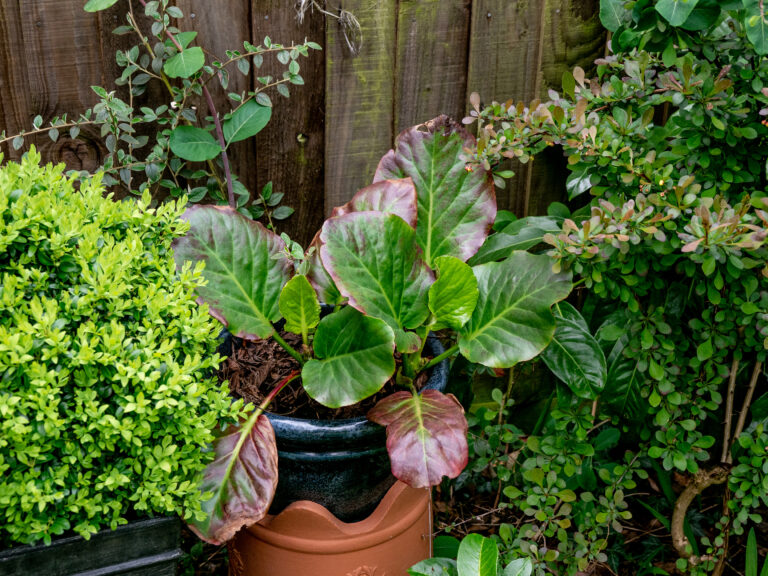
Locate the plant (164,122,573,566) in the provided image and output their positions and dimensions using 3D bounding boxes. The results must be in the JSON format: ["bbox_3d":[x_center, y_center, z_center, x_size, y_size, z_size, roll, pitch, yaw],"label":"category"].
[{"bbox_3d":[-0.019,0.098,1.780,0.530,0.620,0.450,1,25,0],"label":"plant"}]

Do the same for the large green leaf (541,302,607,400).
[{"bbox_3d":[0.280,0.094,1.900,0.095,0.140,0.060,1,25,0],"label":"large green leaf"}]

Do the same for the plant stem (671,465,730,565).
[{"bbox_3d":[0.497,0.356,2.020,0.085,0.160,0.060,1,25,0],"label":"plant stem"}]

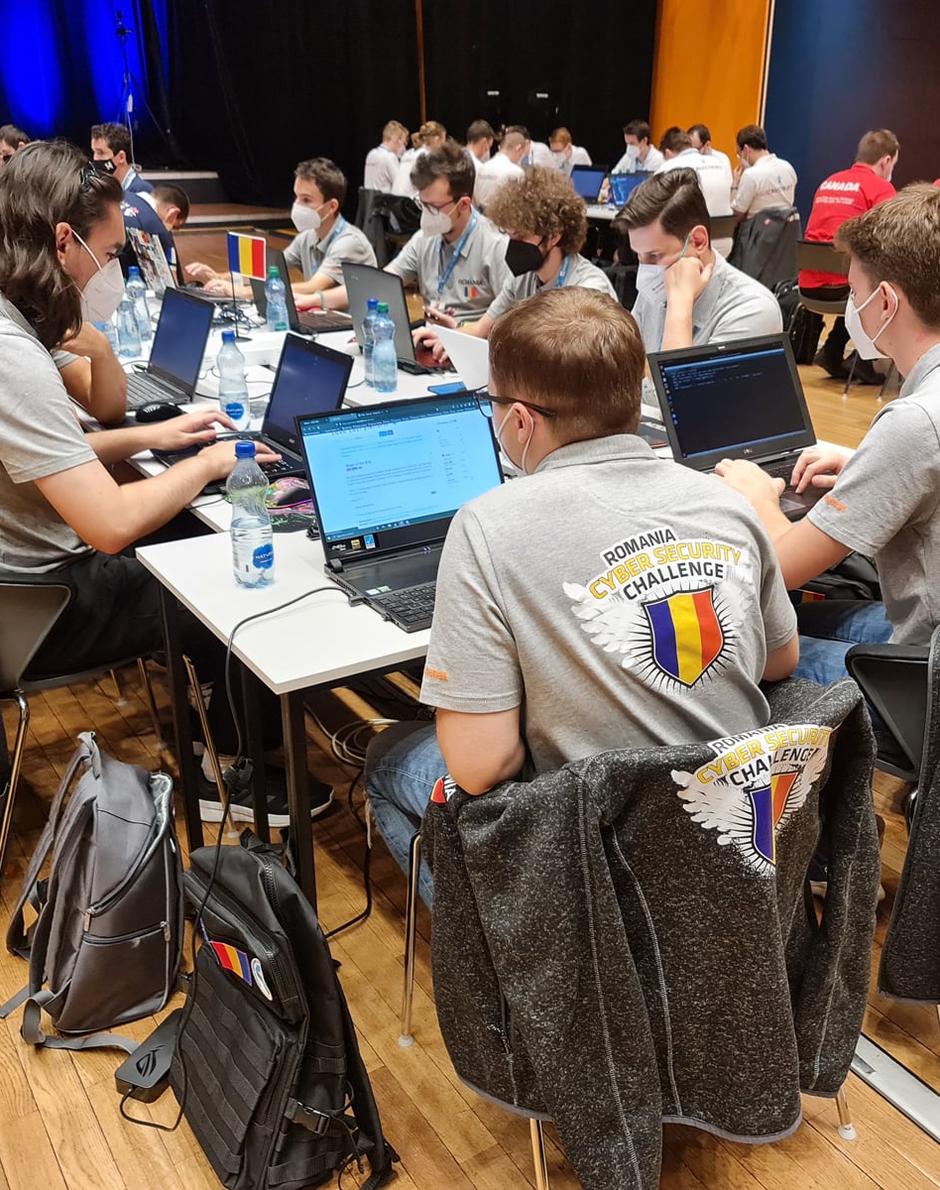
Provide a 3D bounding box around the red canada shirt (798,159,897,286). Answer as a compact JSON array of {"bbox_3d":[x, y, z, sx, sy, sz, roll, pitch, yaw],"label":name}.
[{"bbox_3d":[2.006,-1.870,5.871,0.420,0.630,0.500,-18,29,-34],"label":"red canada shirt"}]

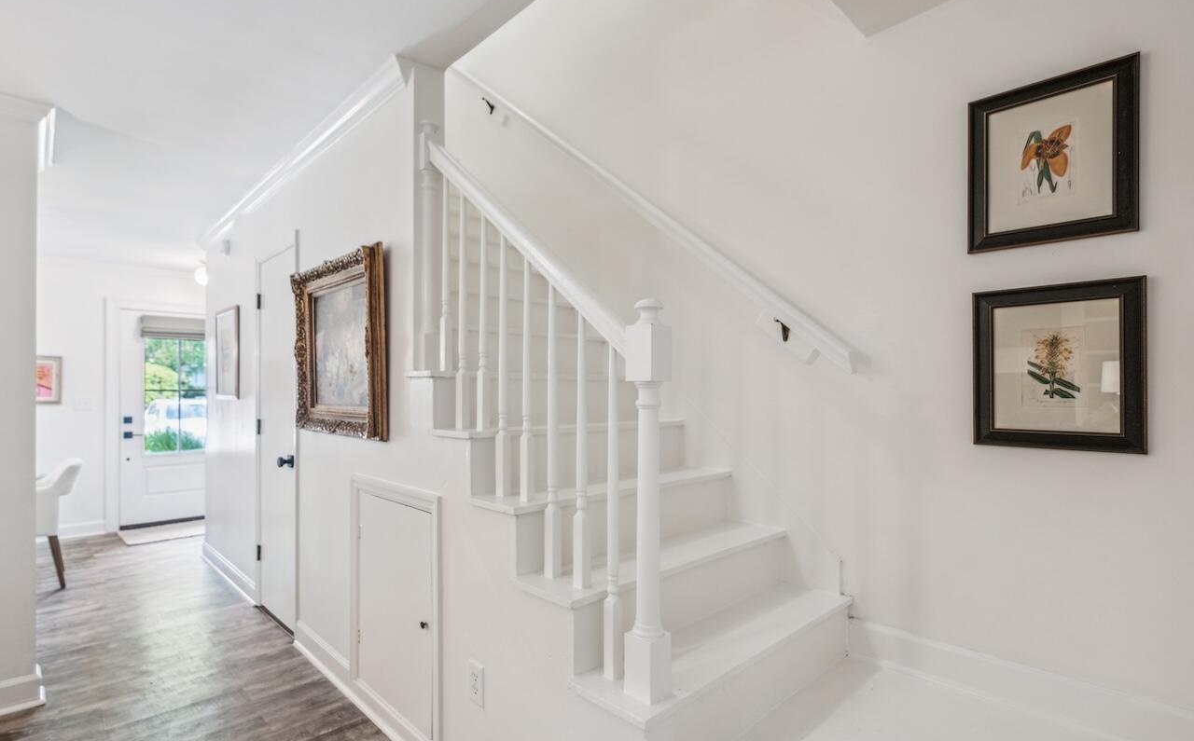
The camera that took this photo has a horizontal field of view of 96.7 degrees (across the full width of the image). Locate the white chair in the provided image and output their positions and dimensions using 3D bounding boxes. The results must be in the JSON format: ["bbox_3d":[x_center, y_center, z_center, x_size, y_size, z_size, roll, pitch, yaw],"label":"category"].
[{"bbox_3d":[-3.800,1.020,3.490,0.610,0.820,0.600,1,-1,-45],"label":"white chair"}]

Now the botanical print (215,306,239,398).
[{"bbox_3d":[-2.610,-0.116,3.745,0.600,0.622,0.028,-1,-1,43],"label":"botanical print"}]

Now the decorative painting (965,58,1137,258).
[{"bbox_3d":[1.297,-0.604,1.531,0.375,0.467,0.030,-1,-1,43],"label":"decorative painting"}]

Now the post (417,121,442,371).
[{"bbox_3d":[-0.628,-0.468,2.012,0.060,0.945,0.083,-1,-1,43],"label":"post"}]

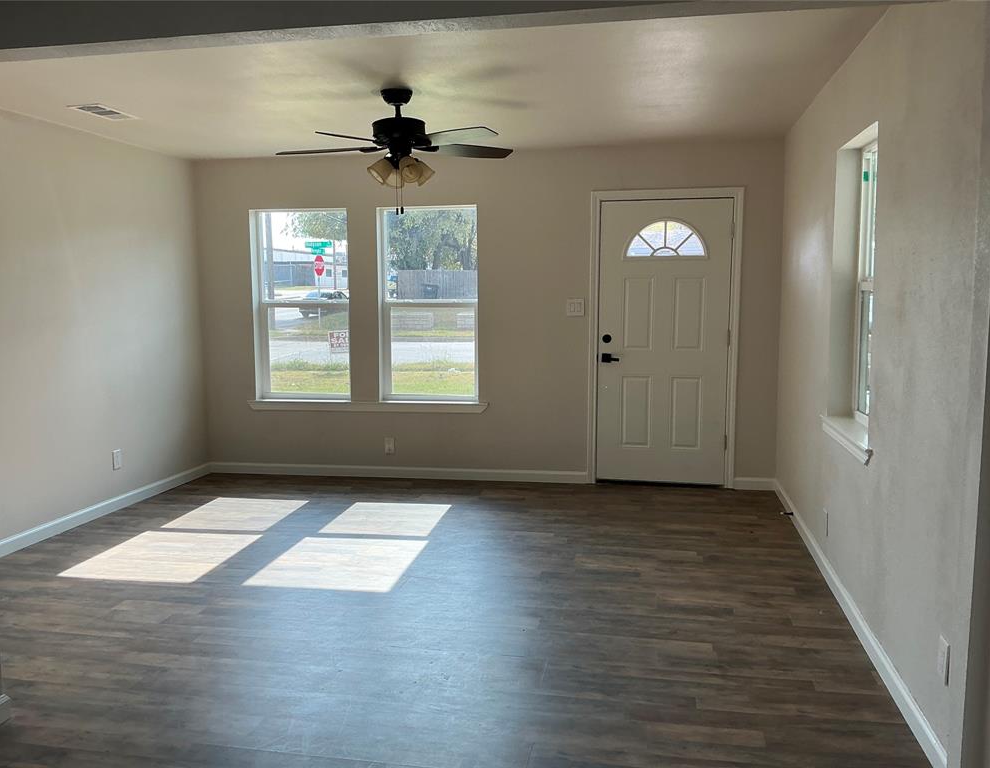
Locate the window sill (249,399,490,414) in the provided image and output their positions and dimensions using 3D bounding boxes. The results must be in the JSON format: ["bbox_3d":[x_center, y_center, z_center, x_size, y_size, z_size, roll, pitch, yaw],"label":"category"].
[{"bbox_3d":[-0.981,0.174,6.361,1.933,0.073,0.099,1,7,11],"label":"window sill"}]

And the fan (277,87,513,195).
[{"bbox_3d":[-0.489,-1.238,4.226,1.309,0.516,1.309,1,7,11],"label":"fan"}]

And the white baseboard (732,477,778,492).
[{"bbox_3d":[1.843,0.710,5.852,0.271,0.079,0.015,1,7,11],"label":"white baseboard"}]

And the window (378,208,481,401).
[{"bbox_3d":[-0.487,-0.588,6.242,0.767,1.462,0.109,1,7,11],"label":"window"}]

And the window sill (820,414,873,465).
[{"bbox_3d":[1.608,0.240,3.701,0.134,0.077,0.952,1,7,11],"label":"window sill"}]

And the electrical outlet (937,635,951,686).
[{"bbox_3d":[1.307,0.804,2.416,0.009,0.117,0.072,1,7,11],"label":"electrical outlet"}]

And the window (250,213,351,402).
[{"bbox_3d":[-1.477,-0.598,6.435,0.786,1.462,0.109,1,7,11],"label":"window"}]

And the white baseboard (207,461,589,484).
[{"bbox_3d":[-0.804,0.682,6.367,3.054,0.079,0.015,1,7,11],"label":"white baseboard"}]

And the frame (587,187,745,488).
[{"bbox_3d":[1.199,-0.307,5.904,1.034,2.103,0.124,1,7,11],"label":"frame"}]

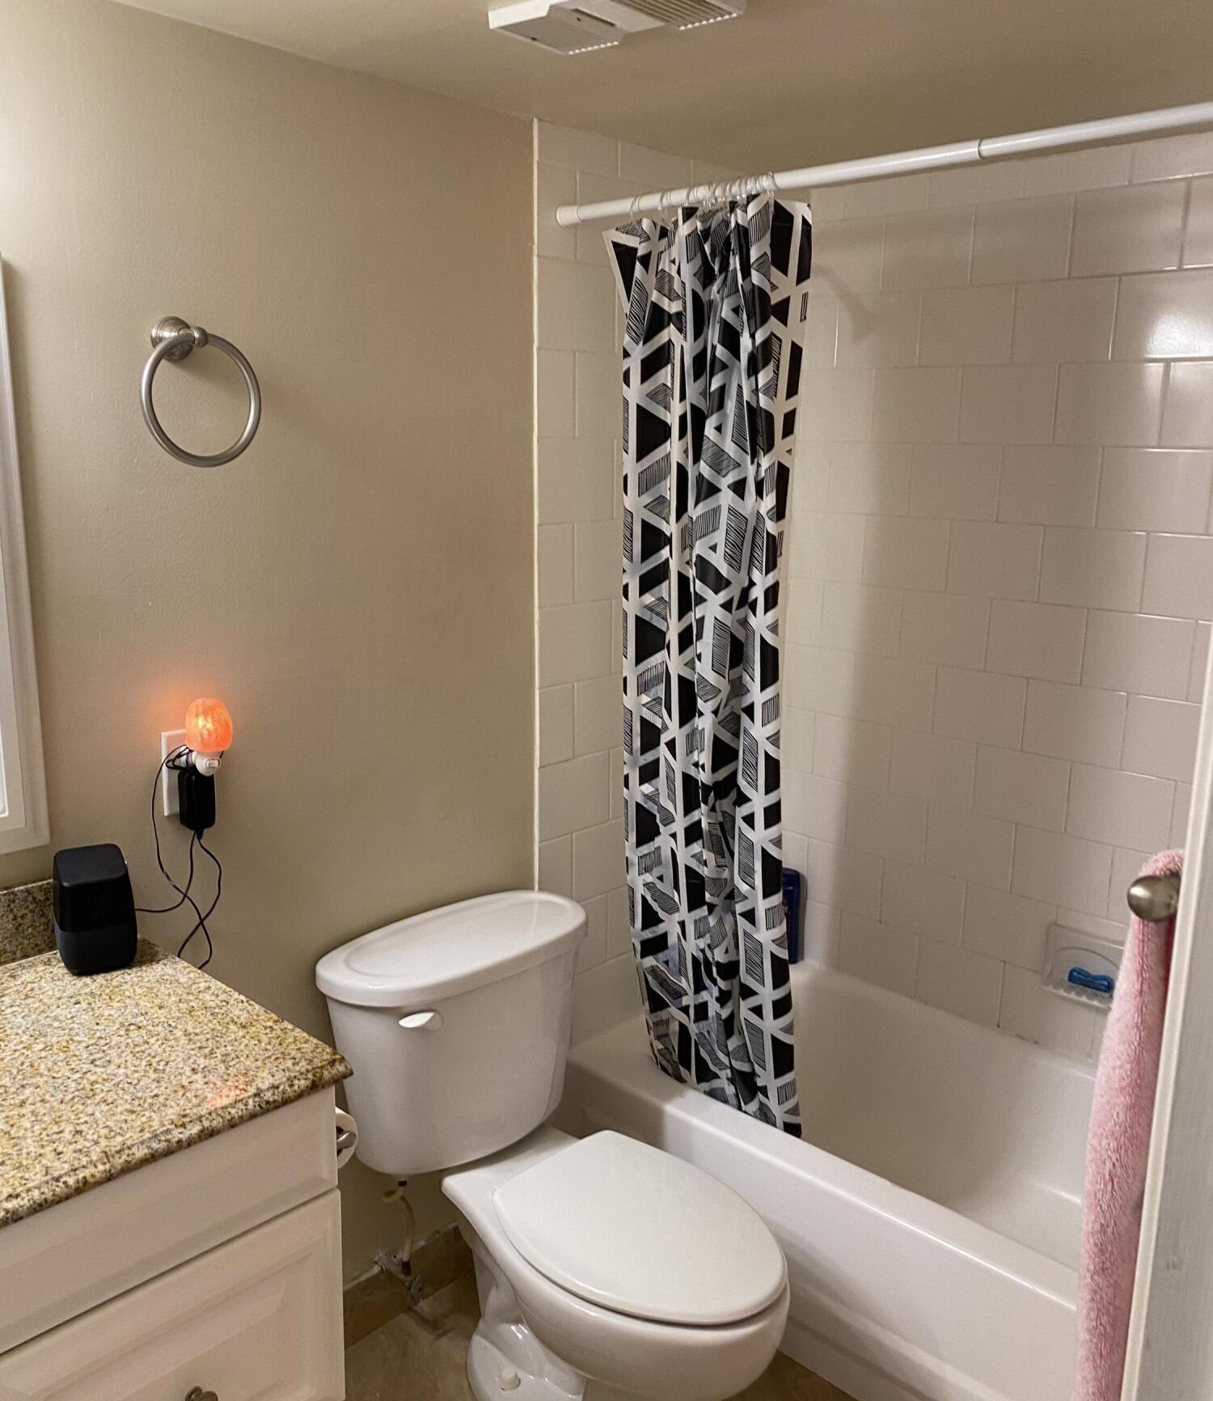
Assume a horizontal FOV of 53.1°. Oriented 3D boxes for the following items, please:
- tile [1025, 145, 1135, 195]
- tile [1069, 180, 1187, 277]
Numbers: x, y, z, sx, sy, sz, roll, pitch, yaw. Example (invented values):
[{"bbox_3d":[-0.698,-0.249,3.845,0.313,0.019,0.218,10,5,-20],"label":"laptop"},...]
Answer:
[{"bbox_3d":[0.869,-0.974,2.240,0.198,0.068,0.009,12,17,42],"label":"tile"},{"bbox_3d":[0.944,-0.853,2.205,0.201,0.152,0.008,13,17,43],"label":"tile"}]

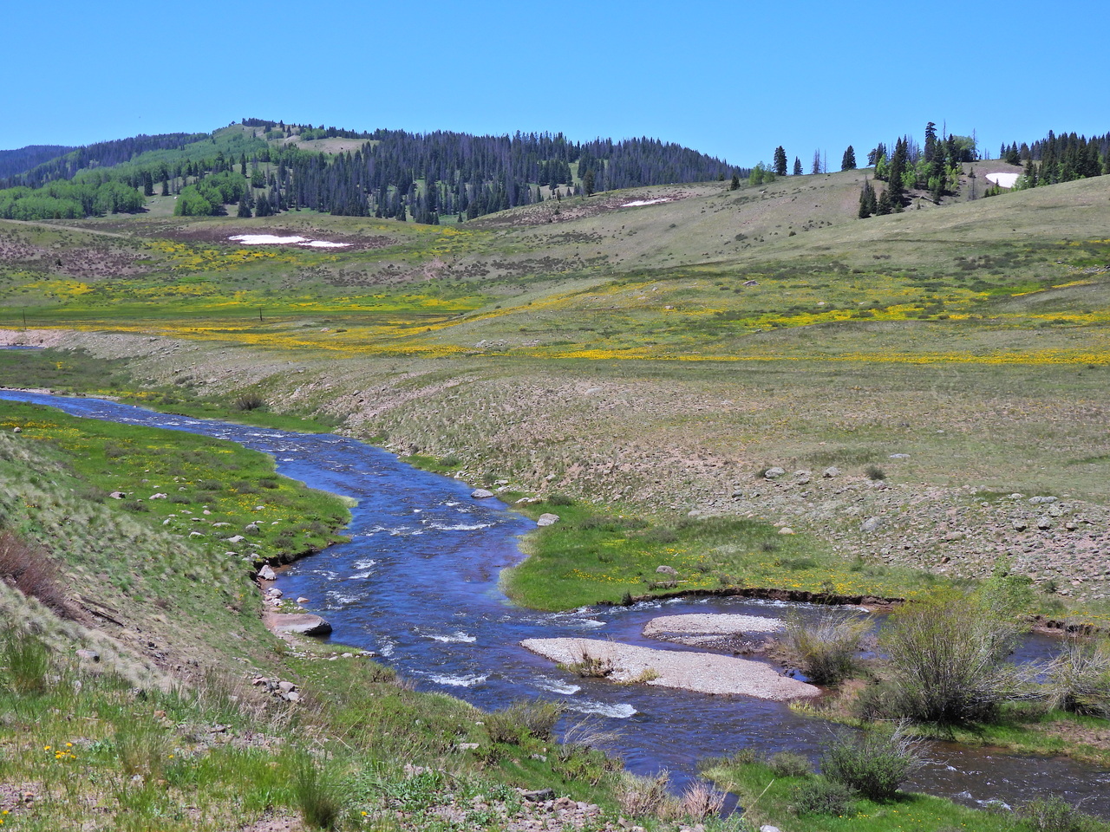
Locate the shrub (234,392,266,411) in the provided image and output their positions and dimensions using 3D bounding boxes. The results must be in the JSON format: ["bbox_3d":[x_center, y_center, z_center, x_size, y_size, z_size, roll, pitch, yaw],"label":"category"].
[{"bbox_3d":[-23.399,-1.095,135.000,2.500,1.400,2.100,0,4,0],"label":"shrub"}]

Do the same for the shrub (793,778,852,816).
[{"bbox_3d":[4.763,6.786,31.400,1.030,0.580,0.880,0,4,0],"label":"shrub"}]

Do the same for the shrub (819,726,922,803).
[{"bbox_3d":[5.827,6.452,32.600,1.800,1.330,1.600,0,4,0],"label":"shrub"}]

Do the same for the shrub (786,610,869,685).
[{"bbox_3d":[6.742,5.735,43.600,2.000,1.750,1.750,0,4,0],"label":"shrub"}]

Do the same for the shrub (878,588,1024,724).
[{"bbox_3d":[9.024,5.466,40.200,3.250,2.950,2.900,0,4,0],"label":"shrub"}]

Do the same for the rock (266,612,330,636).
[{"bbox_3d":[-7.290,5.913,50.000,1.900,0.470,1.350,0,4,0],"label":"rock"}]

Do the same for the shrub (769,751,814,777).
[{"bbox_3d":[4.566,6.752,34.200,0.830,0.470,0.720,0,4,0],"label":"shrub"}]

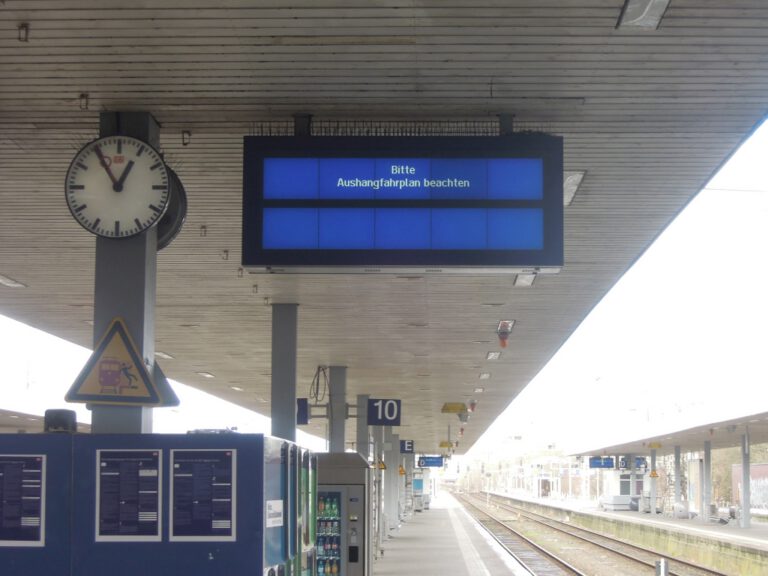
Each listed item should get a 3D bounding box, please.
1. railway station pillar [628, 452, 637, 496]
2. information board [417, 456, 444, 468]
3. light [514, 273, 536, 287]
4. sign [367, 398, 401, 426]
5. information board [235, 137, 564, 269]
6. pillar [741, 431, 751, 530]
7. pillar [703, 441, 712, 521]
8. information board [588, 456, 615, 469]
[{"bbox_3d":[17.878,13.919,122.504,0.300,4.183,0.300,0,-7,2],"label":"railway station pillar"},{"bbox_3d":[3.727,13.614,133.446,1.920,0.790,0.360,0,-7,2],"label":"information board"},{"bbox_3d":[1.521,-0.117,18.418,0.230,0.080,1.450,0,-7,2],"label":"light"},{"bbox_3d":[0.013,2.366,32.357,0.626,0.499,0.100,0,-7,2],"label":"sign"},{"bbox_3d":[0.123,-0.498,10.385,1.920,0.796,0.360,0,-7,2],"label":"information board"},{"bbox_3d":[16.436,8.770,77.521,0.300,4.230,0.300,0,-7,2],"label":"pillar"},{"bbox_3d":[16.816,10.041,88.743,0.300,4.140,0.300,0,-7,2],"label":"pillar"},{"bbox_3d":[16.957,13.660,133.016,1.920,0.790,0.360,0,-7,2],"label":"information board"}]

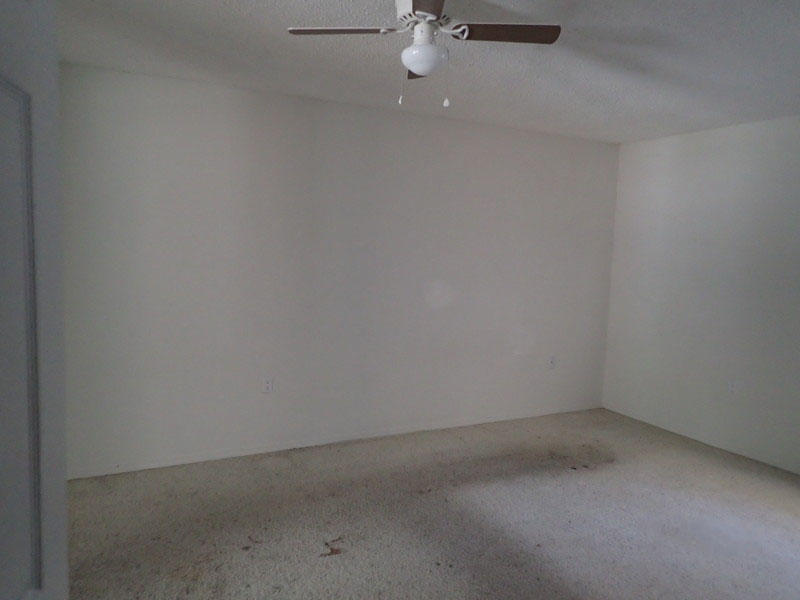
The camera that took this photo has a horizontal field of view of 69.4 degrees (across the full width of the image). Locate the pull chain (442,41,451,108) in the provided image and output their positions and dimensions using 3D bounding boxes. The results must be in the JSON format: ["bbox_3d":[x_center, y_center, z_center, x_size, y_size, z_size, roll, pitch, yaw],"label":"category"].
[{"bbox_3d":[0.181,-0.874,2.240,0.023,0.255,0.023,2,5,0],"label":"pull chain"}]

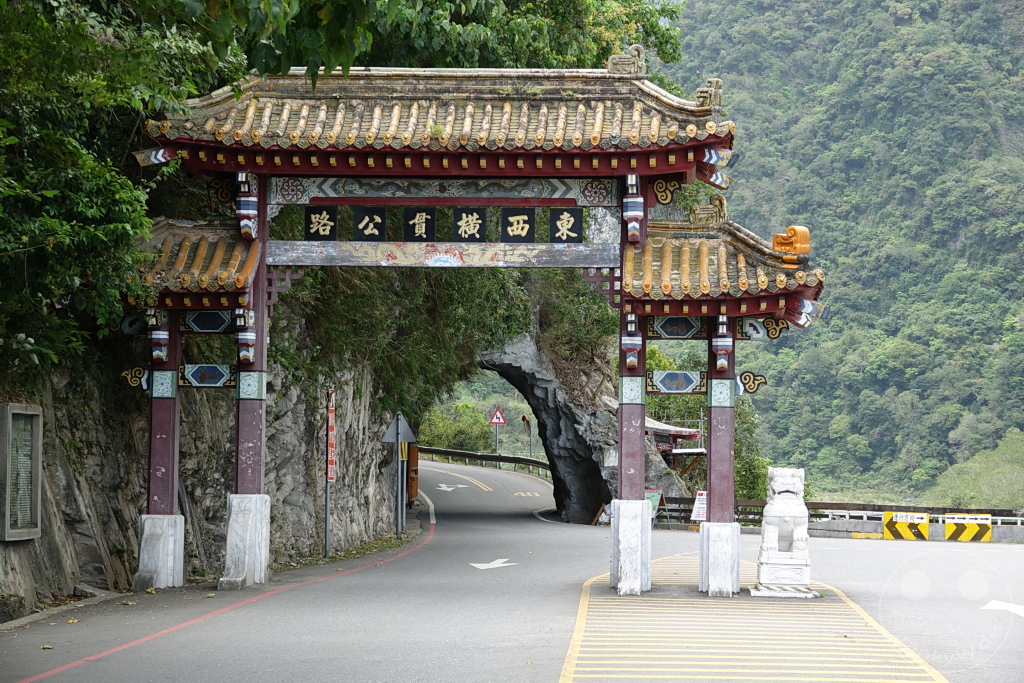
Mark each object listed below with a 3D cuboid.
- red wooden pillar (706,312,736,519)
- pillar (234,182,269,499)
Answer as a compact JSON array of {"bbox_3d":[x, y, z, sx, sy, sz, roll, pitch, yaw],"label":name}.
[{"bbox_3d":[3.107,1.148,32.480,0.400,3.077,0.410,0,-4,4],"label":"red wooden pillar"},{"bbox_3d":[-3.918,-0.122,33.107,0.400,4.872,0.410,0,-4,4],"label":"pillar"}]

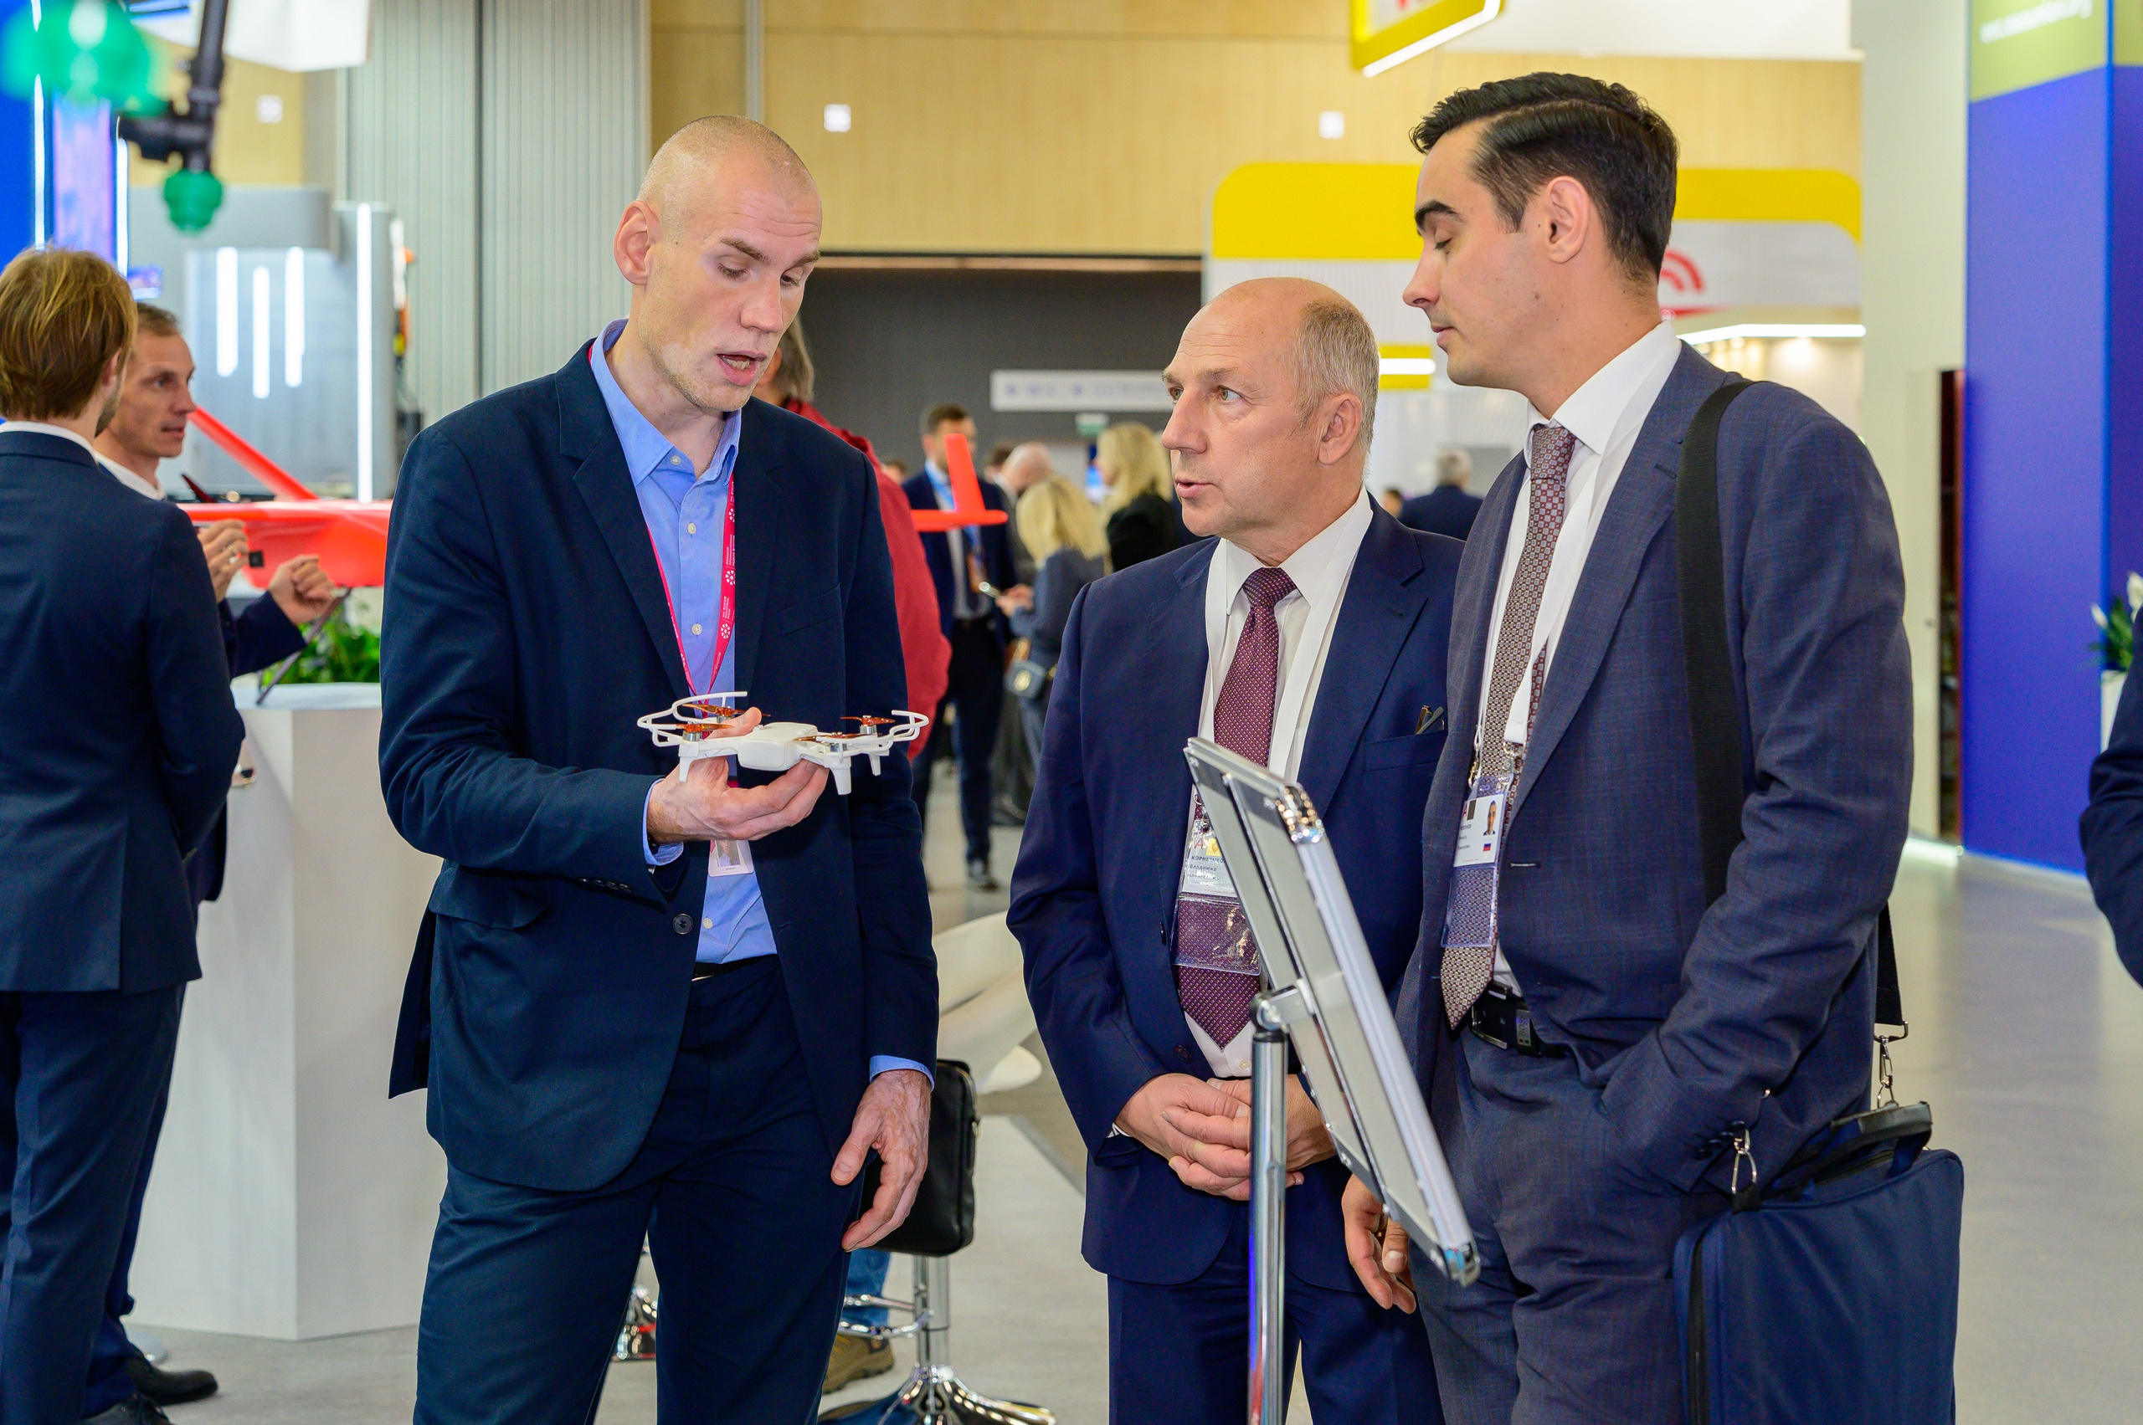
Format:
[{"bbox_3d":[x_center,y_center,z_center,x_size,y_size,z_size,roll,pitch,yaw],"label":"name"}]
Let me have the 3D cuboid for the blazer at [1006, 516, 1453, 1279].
[{"bbox_3d":[0.197,0.177,3.550,0.570,0.760,0.340,1,3,19],"label":"blazer"}]

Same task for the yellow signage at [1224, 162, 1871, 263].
[{"bbox_3d":[2.278,-2.442,17.500,3.200,0.480,0.150,0,3,-6],"label":"yellow signage"}]

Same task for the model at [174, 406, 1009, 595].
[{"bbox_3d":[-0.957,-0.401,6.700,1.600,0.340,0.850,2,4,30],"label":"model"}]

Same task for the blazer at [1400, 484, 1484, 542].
[{"bbox_3d":[1.700,-0.634,16.000,0.520,0.770,0.300,1,3,11],"label":"blazer"}]

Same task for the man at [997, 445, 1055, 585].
[{"bbox_3d":[-0.218,-0.363,16.300,0.350,1.760,0.520,1,3,21],"label":"man"}]

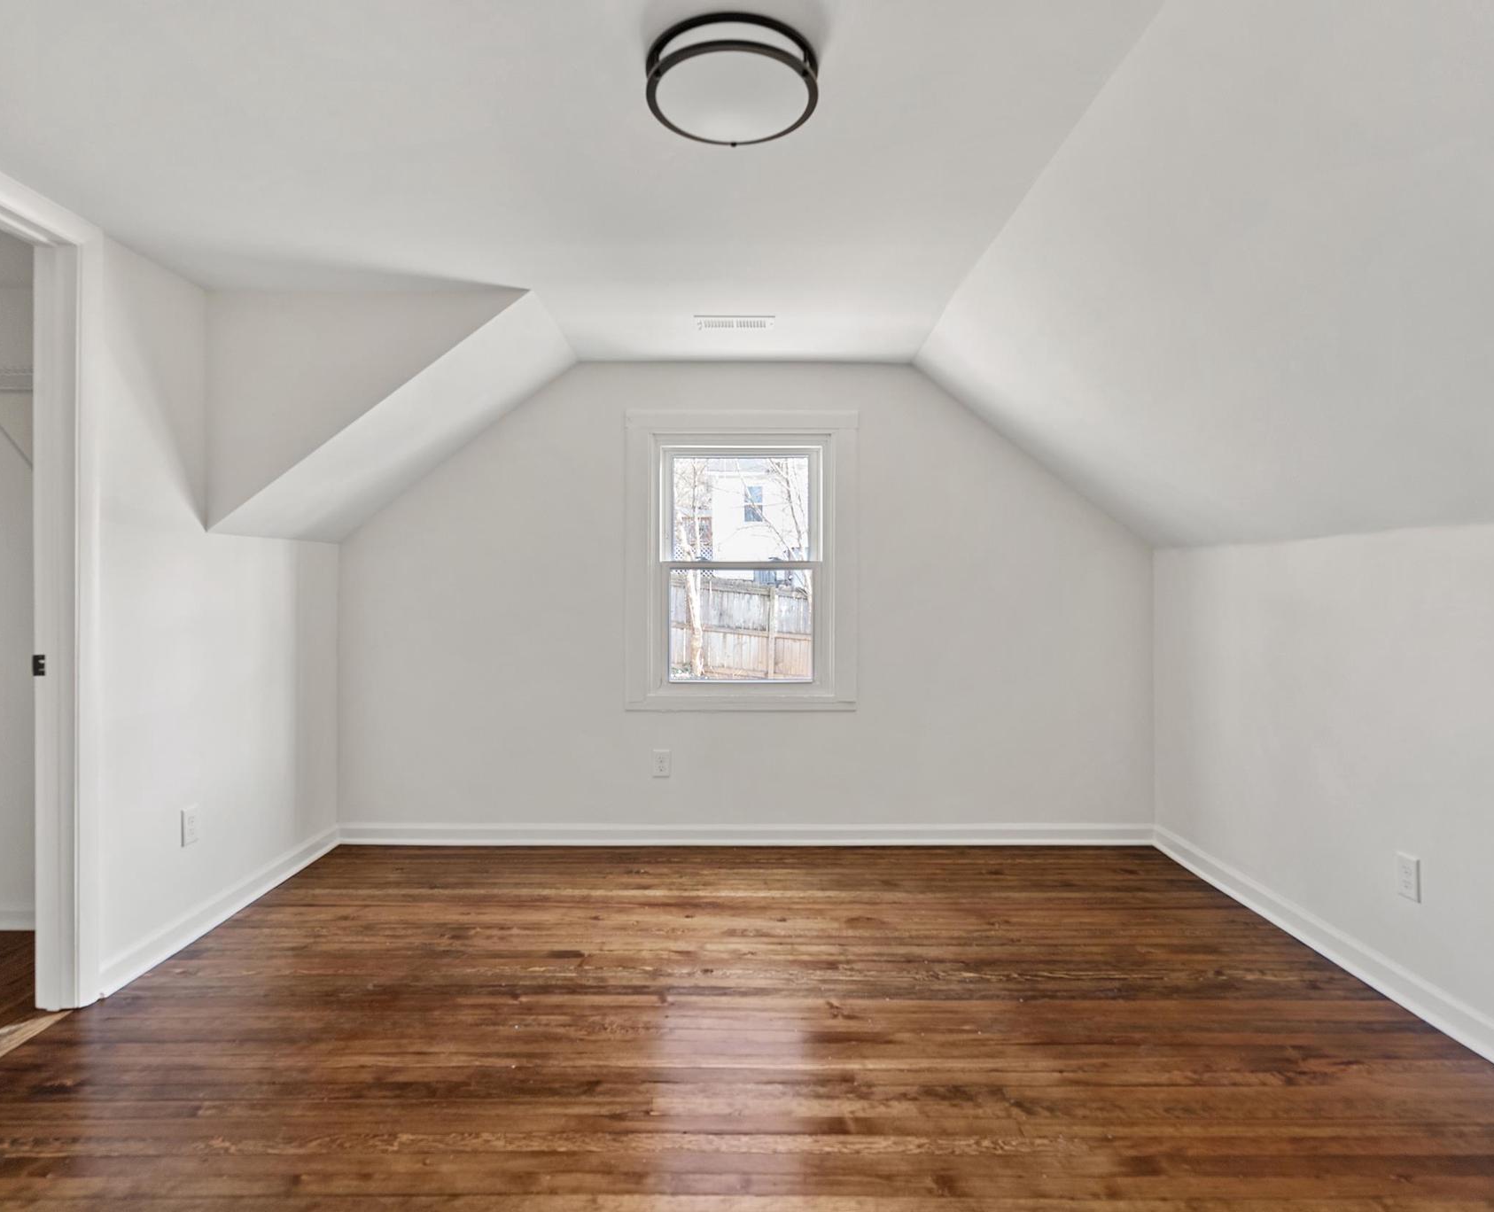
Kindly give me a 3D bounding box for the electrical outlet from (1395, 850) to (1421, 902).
[{"bbox_3d":[1.771,0.728,2.163,0.010,0.115,0.071,0,1,0],"label":"electrical outlet"}]

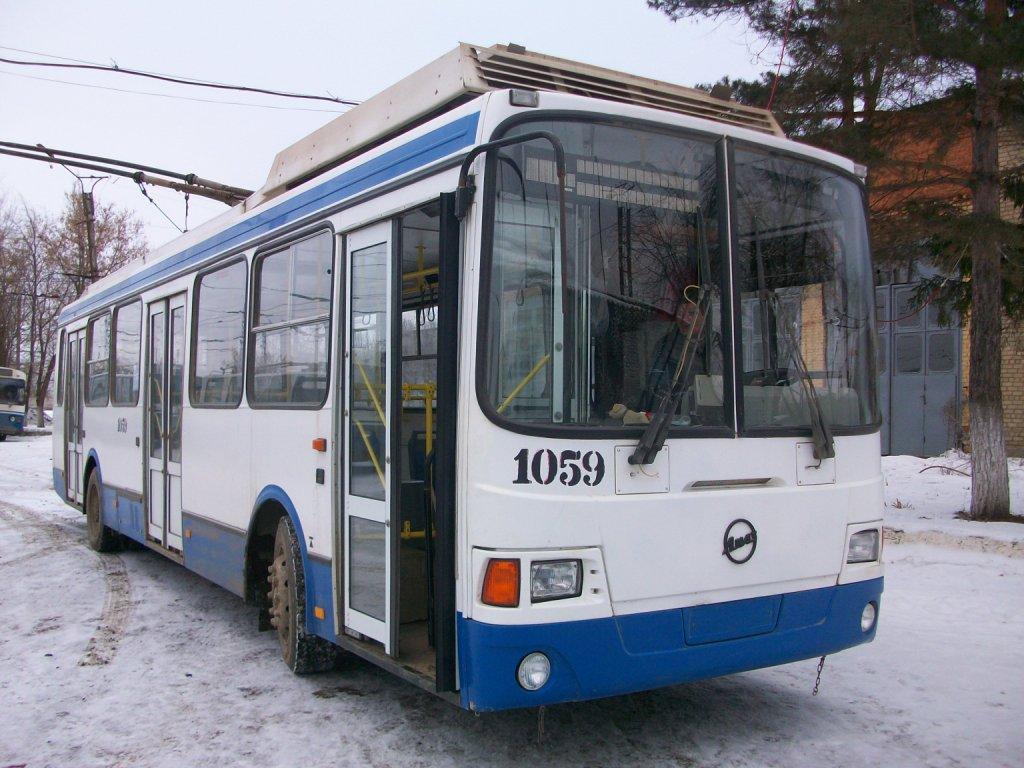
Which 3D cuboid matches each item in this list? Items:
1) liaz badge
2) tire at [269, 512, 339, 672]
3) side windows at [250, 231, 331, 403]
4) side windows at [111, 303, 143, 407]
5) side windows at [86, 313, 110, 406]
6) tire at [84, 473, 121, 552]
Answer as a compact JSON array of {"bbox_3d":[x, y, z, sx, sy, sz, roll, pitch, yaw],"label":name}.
[{"bbox_3d":[1.033,0.712,4.548,0.215,0.208,0.020,2,-2,-33],"label":"liaz badge"},{"bbox_3d":[-1.262,1.260,6.128,0.290,0.940,0.940,1,-2,-20],"label":"tire"},{"bbox_3d":[-1.340,-0.361,6.056,0.055,1.030,1.400,3,-3,-33],"label":"side windows"},{"bbox_3d":[-3.765,-0.282,9.846,0.055,1.030,1.380,3,-3,-33],"label":"side windows"},{"bbox_3d":[-4.551,-0.256,11.080,0.055,1.030,1.400,3,-3,-33],"label":"side windows"},{"bbox_3d":[-4.451,1.350,11.099,0.300,0.940,0.940,2,-2,-33],"label":"tire"}]

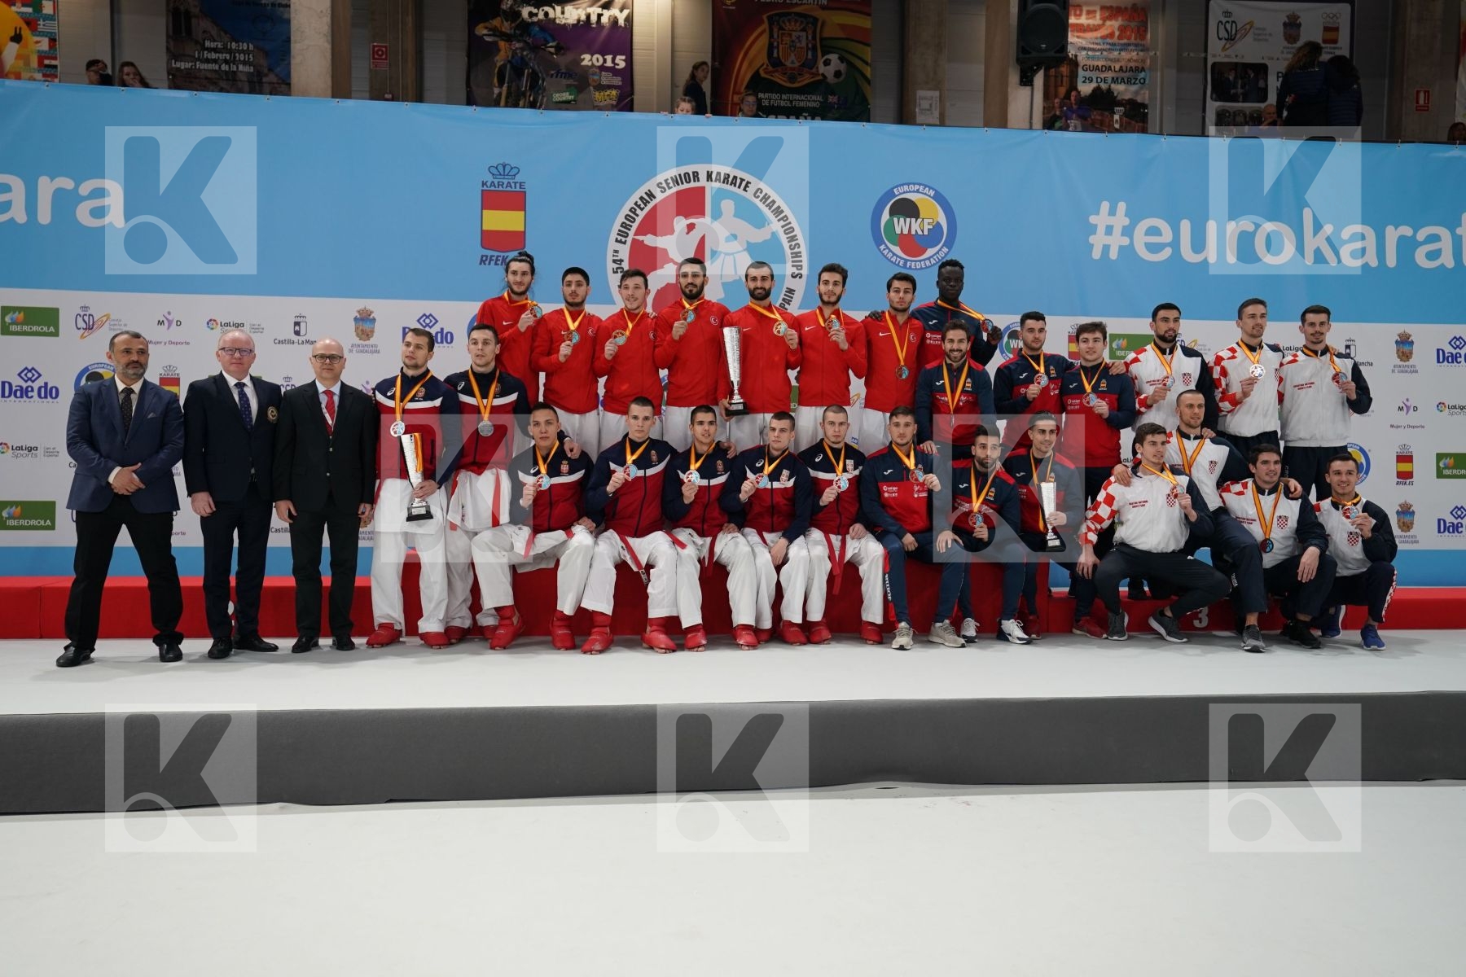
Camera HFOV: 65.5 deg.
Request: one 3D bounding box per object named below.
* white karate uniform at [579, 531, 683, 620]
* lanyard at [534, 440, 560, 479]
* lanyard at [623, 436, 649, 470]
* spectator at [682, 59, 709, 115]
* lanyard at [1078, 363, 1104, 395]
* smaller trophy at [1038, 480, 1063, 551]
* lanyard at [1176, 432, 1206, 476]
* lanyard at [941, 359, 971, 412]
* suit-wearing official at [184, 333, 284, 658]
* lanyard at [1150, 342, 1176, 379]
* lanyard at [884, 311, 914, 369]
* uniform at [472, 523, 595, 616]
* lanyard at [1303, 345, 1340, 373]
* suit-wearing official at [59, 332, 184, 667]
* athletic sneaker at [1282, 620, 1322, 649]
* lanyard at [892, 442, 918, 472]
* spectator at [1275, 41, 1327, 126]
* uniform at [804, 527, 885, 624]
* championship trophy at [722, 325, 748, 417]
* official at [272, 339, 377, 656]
[{"bbox_3d":[-0.594,0.483,6.680,0.590,0.510,0.530,0,2,-6],"label":"white karate uniform"},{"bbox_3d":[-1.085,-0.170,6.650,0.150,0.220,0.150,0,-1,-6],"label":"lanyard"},{"bbox_3d":[-0.581,-0.213,6.850,0.150,0.200,0.130,0,2,-6],"label":"lanyard"},{"bbox_3d":[-0.346,-3.037,10.331,0.300,1.650,0.420,2,2,22],"label":"spectator"},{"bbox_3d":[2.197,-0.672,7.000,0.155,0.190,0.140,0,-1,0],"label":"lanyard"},{"bbox_3d":[1.986,0.171,7.100,0.125,0.445,0.120,-6,3,3],"label":"smaller trophy"},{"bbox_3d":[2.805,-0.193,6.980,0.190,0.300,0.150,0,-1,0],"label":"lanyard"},{"bbox_3d":[1.420,-0.656,7.250,0.180,0.335,0.130,1,2,10],"label":"lanyard"},{"bbox_3d":[-2.769,0.029,6.330,0.520,1.760,0.350,0,3,-24],"label":"suit-wearing official"},{"bbox_3d":[2.810,-0.835,7.450,0.155,0.240,0.130,1,2,14],"label":"lanyard"},{"bbox_3d":[1.049,-0.919,7.200,0.185,0.380,0.130,1,2,0],"label":"lanyard"},{"bbox_3d":[-1.192,0.475,6.800,0.700,0.530,0.540,0,3,-7],"label":"uniform"},{"bbox_3d":[3.898,-0.861,7.550,0.220,0.185,0.130,2,3,20],"label":"lanyard"},{"bbox_3d":[-3.204,0.031,6.014,0.610,1.720,0.400,0,2,-22],"label":"suit-wearing official"},{"bbox_3d":[3.333,0.847,6.650,0.110,0.130,0.295,0,-1,-7],"label":"athletic sneaker"},{"bbox_3d":[1.016,-0.186,6.740,0.155,0.185,0.130,1,2,0],"label":"lanyard"},{"bbox_3d":[6.213,-4.036,12.436,0.500,1.650,0.340,1,3,18],"label":"spectator"},{"bbox_3d":[0.689,0.533,7.070,0.480,0.570,0.540,0,3,-3],"label":"uniform"},{"bbox_3d":[0.018,-0.742,7.200,0.147,0.560,0.135,-3,2,0],"label":"championship trophy"},{"bbox_3d":[-2.272,0.034,6.405,0.570,1.740,0.340,0,3,-16],"label":"official"}]

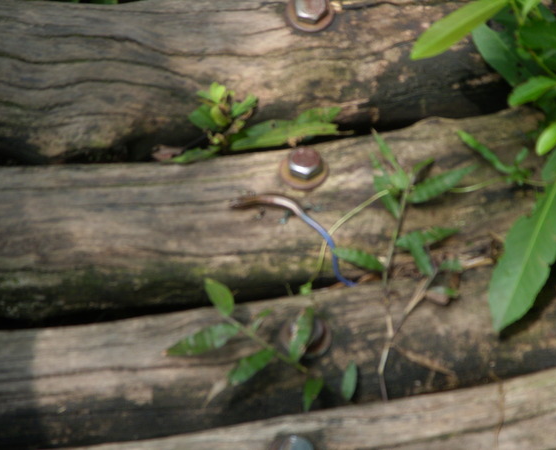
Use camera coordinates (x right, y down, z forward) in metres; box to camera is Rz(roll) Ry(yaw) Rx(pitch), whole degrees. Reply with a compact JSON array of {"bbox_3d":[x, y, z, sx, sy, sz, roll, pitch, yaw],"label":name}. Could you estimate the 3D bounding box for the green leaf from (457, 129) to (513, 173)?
[{"bbox_3d":[0.136,-0.048,1.283,0.044,0.006,0.010,37,54,13],"label":"green leaf"}]

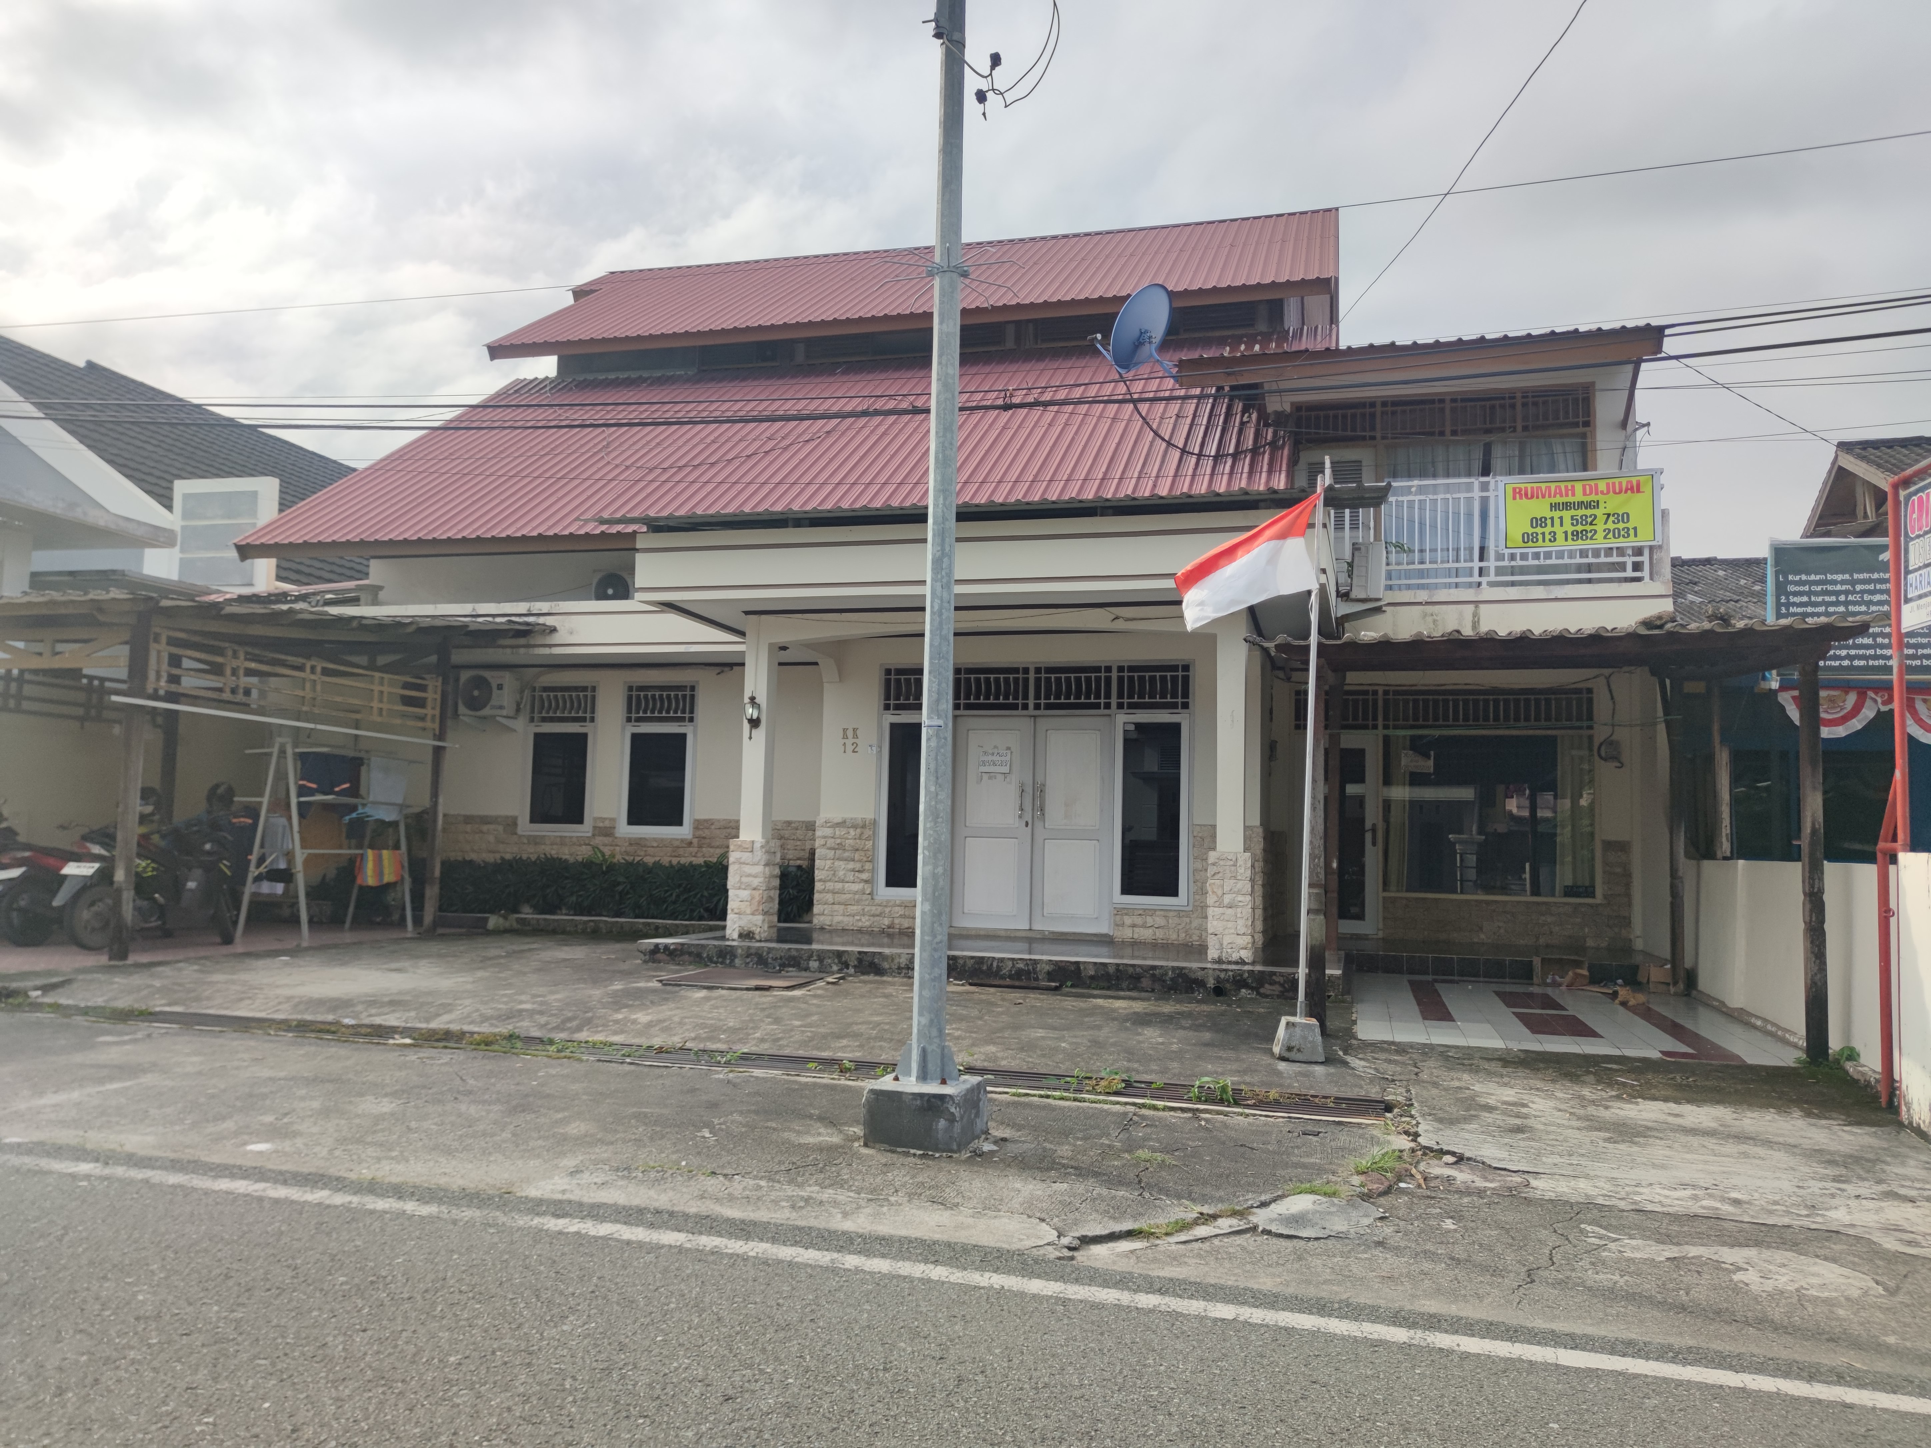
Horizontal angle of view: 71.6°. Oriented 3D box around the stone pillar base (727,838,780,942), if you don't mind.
[{"bbox_3d":[-1.797,1.415,11.453,0.317,0.827,0.317,0,-5,15],"label":"stone pillar base"}]

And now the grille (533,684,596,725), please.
[{"bbox_3d":[-4.856,-0.236,16.163,0.880,0.490,0.060,0,-5,15],"label":"grille"}]

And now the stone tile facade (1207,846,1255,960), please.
[{"bbox_3d":[2.217,1.520,11.174,0.350,0.890,0.350,0,-5,15],"label":"stone tile facade"}]

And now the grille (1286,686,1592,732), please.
[{"bbox_3d":[4.916,-0.145,13.864,2.930,0.425,0.060,0,-5,15],"label":"grille"}]

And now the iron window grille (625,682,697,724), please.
[{"bbox_3d":[-3.605,-0.238,15.830,0.910,0.490,0.060,0,-5,15],"label":"iron window grille"}]

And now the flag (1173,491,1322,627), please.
[{"bbox_3d":[1.700,-0.985,8.095,0.895,0.830,0.200,0,-5,15],"label":"flag"}]

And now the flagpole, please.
[{"bbox_3d":[2.056,0.114,7.957,0.050,3.272,0.050,2,-4,15],"label":"flagpole"}]

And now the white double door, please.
[{"bbox_3d":[0.655,0.977,13.220,1.600,2.133,0.080,0,-5,15],"label":"white double door"}]

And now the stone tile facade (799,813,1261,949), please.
[{"bbox_3d":[0.627,1.527,13.191,4.540,1.140,0.200,0,-5,15],"label":"stone tile facade"}]

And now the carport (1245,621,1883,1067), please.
[{"bbox_3d":[4.097,0.759,10.059,3.560,2.780,3.900,0,-5,15],"label":"carport"}]

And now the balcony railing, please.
[{"bbox_3d":[4.757,-1.707,12.171,2.760,1.020,0.100,0,-5,15],"label":"balcony railing"}]

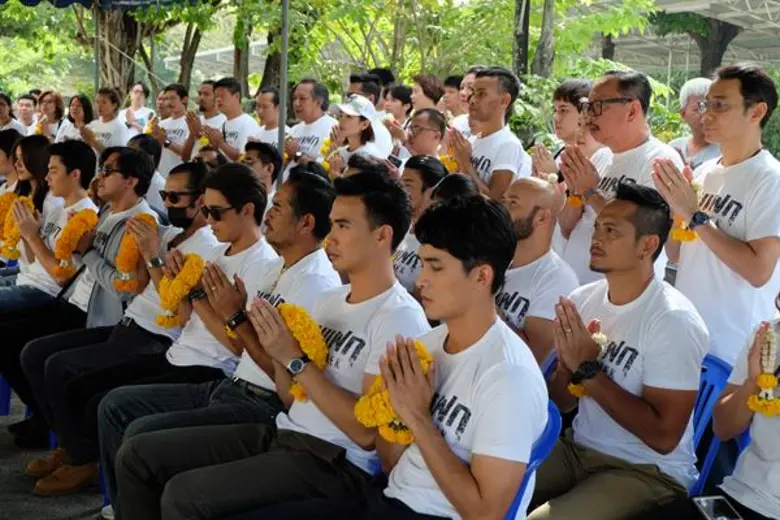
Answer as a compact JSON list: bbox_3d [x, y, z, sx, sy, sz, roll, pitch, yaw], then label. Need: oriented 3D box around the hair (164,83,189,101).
[{"bbox_3d":[-1.623,-1.273,8.400,0.190,0.155,0.170,-7,11,-44],"label":"hair"}]

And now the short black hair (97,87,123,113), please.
[{"bbox_3d":[-2.082,-1.191,8.200,0.170,0.195,0.195,8,11,38],"label":"short black hair"}]

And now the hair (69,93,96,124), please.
[{"bbox_3d":[-2.792,-1.362,10.000,0.210,0.280,0.210,6,9,32],"label":"hair"}]

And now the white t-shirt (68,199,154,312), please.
[{"bbox_3d":[-1.105,-0.018,4.400,0.320,0.500,0.430,-5,10,-34],"label":"white t-shirt"}]

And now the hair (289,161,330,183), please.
[{"bbox_3d":[-0.390,-0.373,5.311,0.210,0.190,0.180,-1,8,-30],"label":"hair"}]

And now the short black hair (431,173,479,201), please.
[{"bbox_3d":[0.251,-0.238,4.311,0.210,0.190,0.180,-1,8,-30],"label":"short black hair"}]

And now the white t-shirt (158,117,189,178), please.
[{"bbox_3d":[-1.623,-0.772,8.400,0.290,0.650,0.460,-6,10,-39],"label":"white t-shirt"}]

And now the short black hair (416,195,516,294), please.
[{"bbox_3d":[0.155,-0.027,2.311,0.225,0.200,0.180,-1,8,-30],"label":"short black hair"}]

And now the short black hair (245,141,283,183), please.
[{"bbox_3d":[-0.692,-0.539,6.062,0.210,0.210,0.180,-1,8,-30],"label":"short black hair"}]

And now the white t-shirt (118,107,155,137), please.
[{"bbox_3d":[-2.180,-1.045,9.500,0.420,0.580,0.260,5,9,22],"label":"white t-shirt"}]

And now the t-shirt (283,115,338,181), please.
[{"bbox_3d":[-0.514,-0.635,7.050,0.290,0.600,0.450,-6,11,-42],"label":"t-shirt"}]

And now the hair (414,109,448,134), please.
[{"bbox_3d":[0.216,-0.758,6.050,0.180,0.150,0.170,-5,11,-37],"label":"hair"}]

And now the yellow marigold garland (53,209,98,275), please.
[{"bbox_3d":[-1.309,-0.073,4.600,0.130,0.280,0.160,-4,9,-30],"label":"yellow marigold garland"}]

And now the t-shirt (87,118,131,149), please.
[{"bbox_3d":[-2.107,-0.792,8.300,0.420,0.570,0.270,8,11,40],"label":"t-shirt"}]

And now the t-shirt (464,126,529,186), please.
[{"bbox_3d":[0.480,-0.292,5.155,0.270,0.620,0.460,-1,8,-30],"label":"t-shirt"}]

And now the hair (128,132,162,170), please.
[{"bbox_3d":[-1.433,-0.632,6.500,0.210,0.215,0.180,-4,9,-32],"label":"hair"}]

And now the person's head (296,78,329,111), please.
[{"bbox_3d":[-0.471,-1.019,6.800,0.205,0.200,0.175,-5,10,-37],"label":"person's head"}]

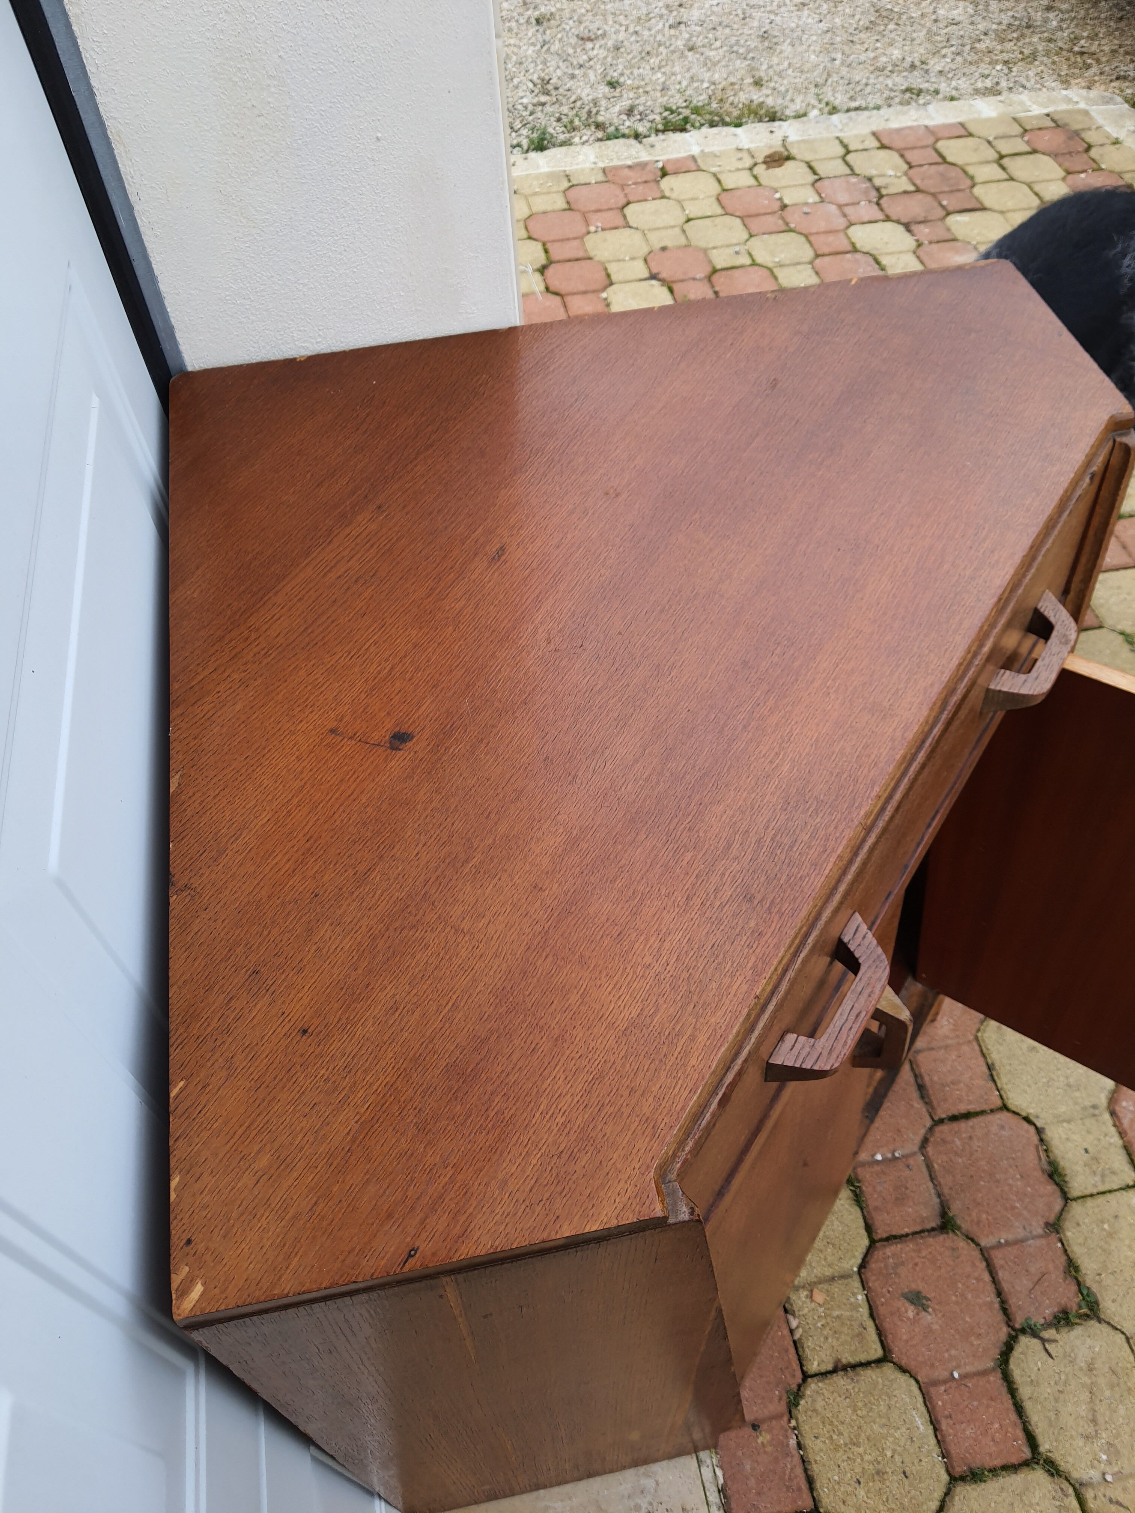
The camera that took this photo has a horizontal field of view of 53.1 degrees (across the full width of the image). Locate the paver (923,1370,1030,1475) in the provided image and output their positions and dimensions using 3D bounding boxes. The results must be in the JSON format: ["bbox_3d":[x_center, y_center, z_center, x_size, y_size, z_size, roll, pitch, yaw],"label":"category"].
[{"bbox_3d":[0.412,0.685,1.164,0.081,0.055,0.081,-10,53,-5],"label":"paver"}]

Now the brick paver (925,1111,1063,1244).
[{"bbox_3d":[0.484,0.490,1.307,0.135,0.055,0.135,-10,53,-5],"label":"brick paver"}]

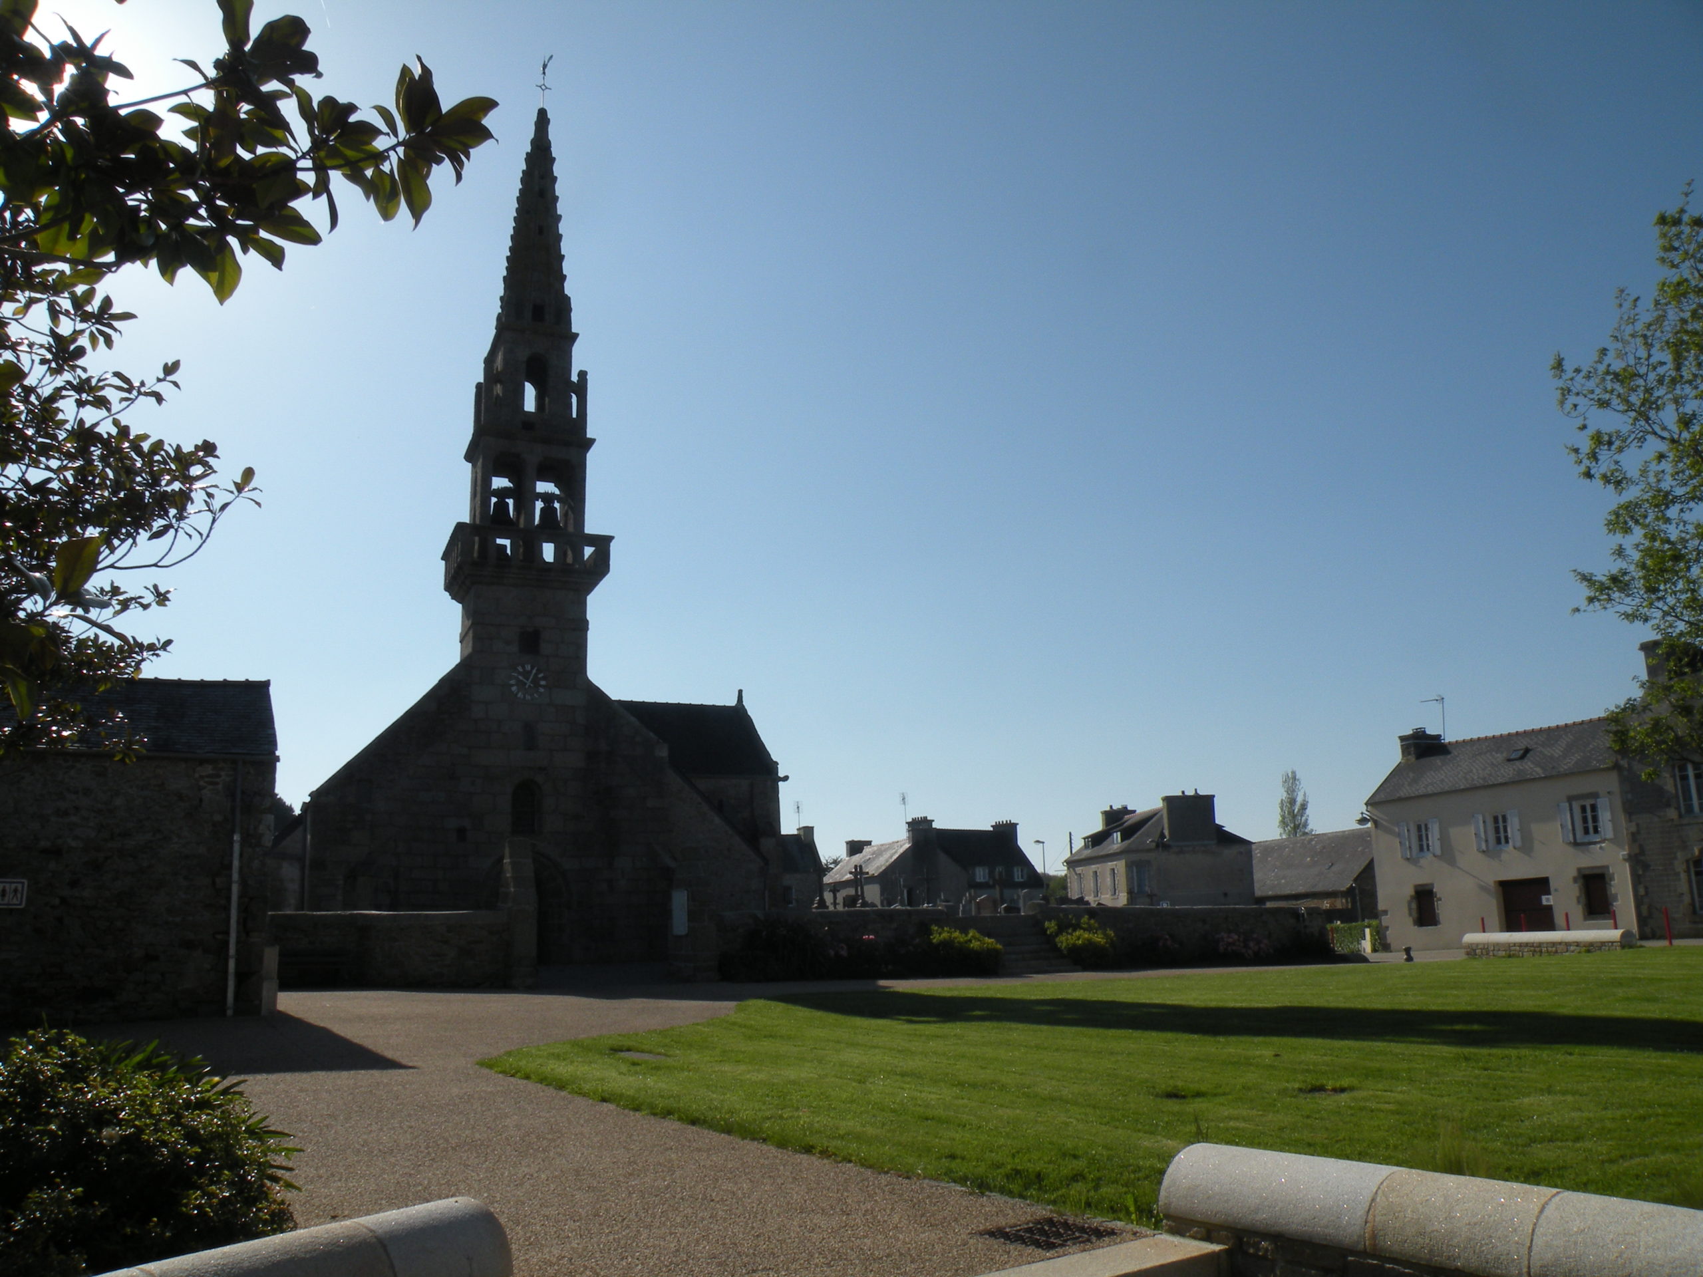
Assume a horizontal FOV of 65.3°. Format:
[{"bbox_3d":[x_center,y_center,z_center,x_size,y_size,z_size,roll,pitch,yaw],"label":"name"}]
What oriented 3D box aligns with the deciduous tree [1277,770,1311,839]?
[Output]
[{"bbox_3d":[37.914,17.494,112.614,2.900,13.500,2.900,-6,-13,18],"label":"deciduous tree"}]

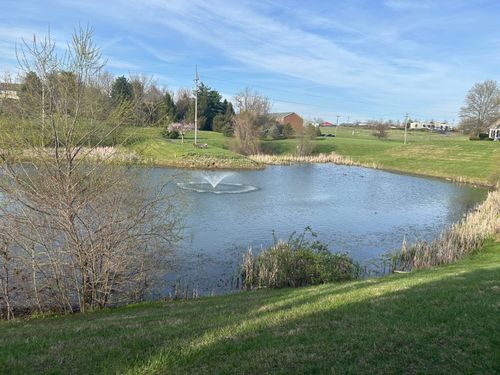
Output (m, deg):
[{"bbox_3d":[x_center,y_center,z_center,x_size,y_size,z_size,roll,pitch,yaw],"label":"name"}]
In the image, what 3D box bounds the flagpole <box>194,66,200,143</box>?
[{"bbox_3d":[-8.529,-13.321,61.000,0.900,12.600,0.600,1,9,0],"label":"flagpole"}]

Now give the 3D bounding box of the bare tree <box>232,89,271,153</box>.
[{"bbox_3d":[0.242,-10.634,60.500,6.000,10.400,5.600,1,9,0],"label":"bare tree"}]

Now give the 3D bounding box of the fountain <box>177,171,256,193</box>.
[{"bbox_3d":[-2.813,-0.519,32.500,7.000,1.450,7.000,1,9,0],"label":"fountain"}]

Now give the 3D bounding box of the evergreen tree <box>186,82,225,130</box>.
[{"bbox_3d":[-10.429,-18.983,88.000,8.800,11.200,8.200,1,9,0],"label":"evergreen tree"}]

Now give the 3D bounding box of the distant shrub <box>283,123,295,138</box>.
[{"bbox_3d":[11.586,-17.153,113.000,3.600,4.700,3.600,1,9,0],"label":"distant shrub"}]

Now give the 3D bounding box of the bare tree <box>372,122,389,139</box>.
[{"bbox_3d":[47.960,-20.948,138.000,5.600,5.800,5.400,1,9,0],"label":"bare tree"}]

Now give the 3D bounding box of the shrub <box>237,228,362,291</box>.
[{"bbox_3d":[1.627,2.299,12.600,3.600,1.750,2.200,1,9,0],"label":"shrub"}]

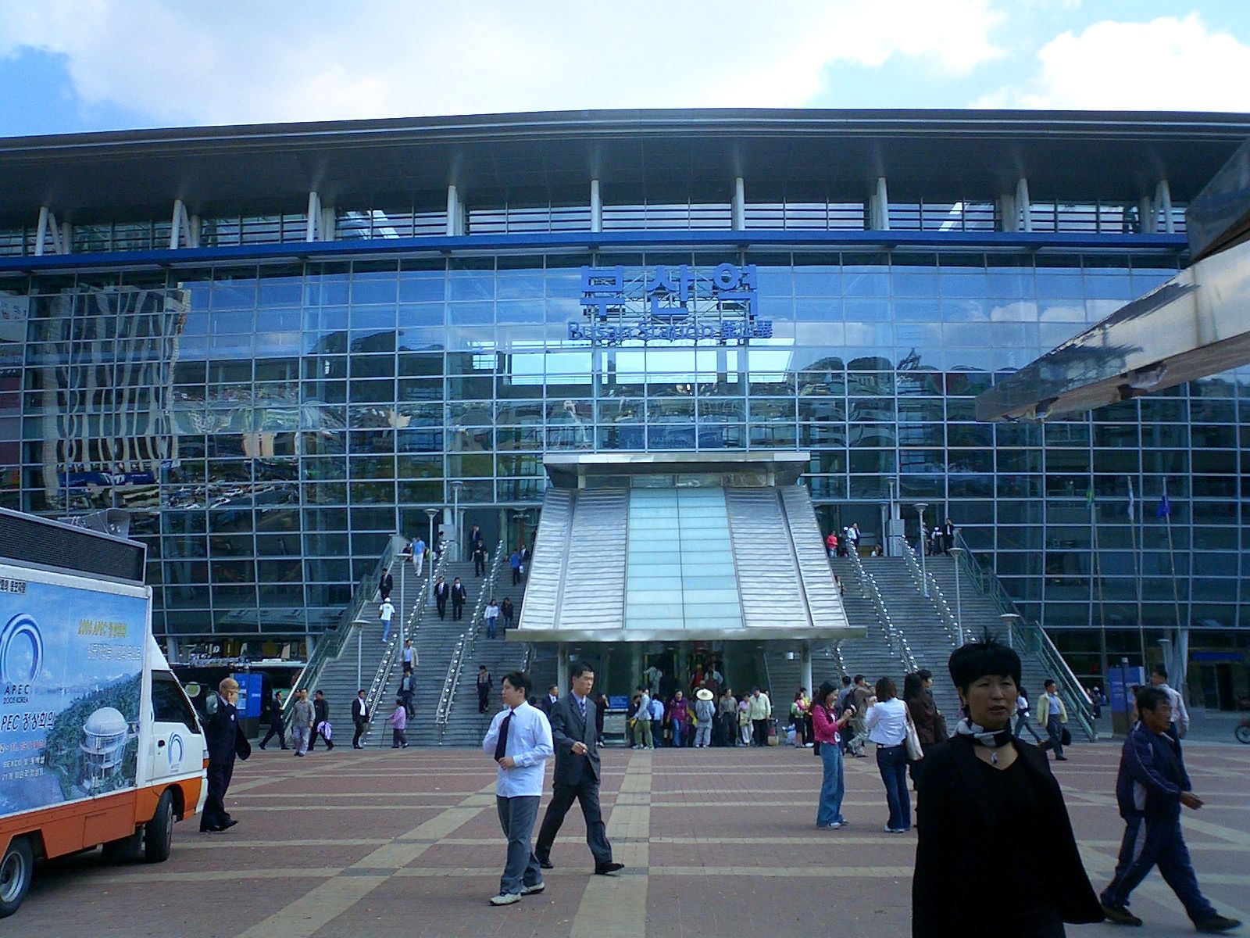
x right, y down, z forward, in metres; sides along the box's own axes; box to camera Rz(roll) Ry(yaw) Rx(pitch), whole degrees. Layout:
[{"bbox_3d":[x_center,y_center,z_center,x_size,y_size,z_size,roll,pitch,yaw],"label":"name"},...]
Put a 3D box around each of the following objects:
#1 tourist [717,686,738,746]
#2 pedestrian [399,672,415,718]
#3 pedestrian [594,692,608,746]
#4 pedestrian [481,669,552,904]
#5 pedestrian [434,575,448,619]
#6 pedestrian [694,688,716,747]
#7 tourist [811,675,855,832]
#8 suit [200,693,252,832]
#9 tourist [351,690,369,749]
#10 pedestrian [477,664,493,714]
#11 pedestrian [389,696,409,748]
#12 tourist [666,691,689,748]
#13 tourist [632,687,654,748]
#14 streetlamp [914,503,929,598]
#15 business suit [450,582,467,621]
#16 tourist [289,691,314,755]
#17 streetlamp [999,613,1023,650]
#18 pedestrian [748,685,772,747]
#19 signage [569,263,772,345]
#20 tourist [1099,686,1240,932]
[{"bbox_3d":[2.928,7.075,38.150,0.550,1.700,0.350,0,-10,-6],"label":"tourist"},{"bbox_3d":[-6.799,7.035,41.620,0.500,1.500,0.420,0,-10,-3],"label":"pedestrian"},{"bbox_3d":[-0.736,7.366,39.229,0.400,1.550,0.460,-8,-12,38],"label":"pedestrian"},{"bbox_3d":[-0.832,2.435,10.319,0.550,1.721,0.520,-10,-13,44],"label":"pedestrian"},{"bbox_3d":[-7.036,4.936,51.288,0.520,1.702,0.380,-1,-10,1],"label":"pedestrian"},{"bbox_3d":[2.288,7.194,38.667,0.560,1.648,0.420,-1,-10,4],"label":"pedestrian"},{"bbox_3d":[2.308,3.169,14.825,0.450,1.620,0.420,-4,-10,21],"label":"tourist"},{"bbox_3d":[-4.613,3.393,15.529,0.560,1.554,0.500,-5,-10,23],"label":"suit"},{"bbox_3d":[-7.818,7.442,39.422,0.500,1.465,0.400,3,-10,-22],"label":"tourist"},{"bbox_3d":[-4.414,6.944,42.148,0.500,1.550,0.380,0,-10,-2],"label":"pedestrian"},{"bbox_3d":[-6.704,7.582,39.870,0.580,1.417,0.480,-6,-11,31],"label":"pedestrian"},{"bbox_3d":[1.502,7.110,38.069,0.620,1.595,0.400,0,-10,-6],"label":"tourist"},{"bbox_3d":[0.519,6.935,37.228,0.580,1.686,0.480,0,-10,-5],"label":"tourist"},{"bbox_3d":[11.863,3.200,53.257,0.550,3.752,0.550,-1,-10,1],"label":"streetlamp"},{"bbox_3d":[-6.076,4.754,48.902,0.520,1.620,0.420,-1,-10,0],"label":"business suit"},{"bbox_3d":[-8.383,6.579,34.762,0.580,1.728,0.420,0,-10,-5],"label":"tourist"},{"bbox_3d":[11.134,6.025,38.518,0.620,3.700,0.620,-1,-10,0],"label":"streetlamp"},{"bbox_3d":[3.866,7.064,38.049,0.580,1.680,0.360,0,-10,-3],"label":"pedestrian"},{"bbox_3d":[2.194,-8.008,64.542,9.700,4.050,0.600,-1,-10,1],"label":"signage"},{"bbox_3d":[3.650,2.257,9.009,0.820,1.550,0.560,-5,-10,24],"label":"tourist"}]

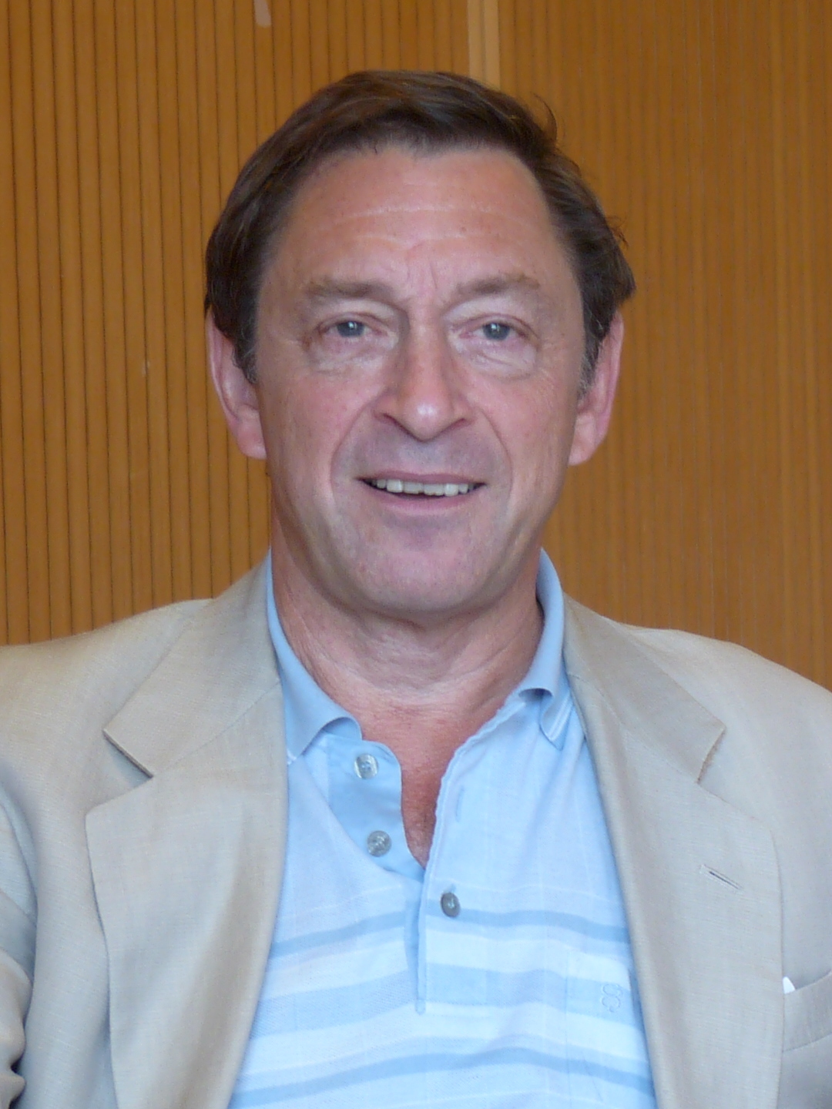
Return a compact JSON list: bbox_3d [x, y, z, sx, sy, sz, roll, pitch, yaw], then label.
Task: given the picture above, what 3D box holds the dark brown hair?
[{"bbox_3d":[0.002,-0.144,0.895,0.206,0.182,0.200,-1,1,-1],"label":"dark brown hair"}]

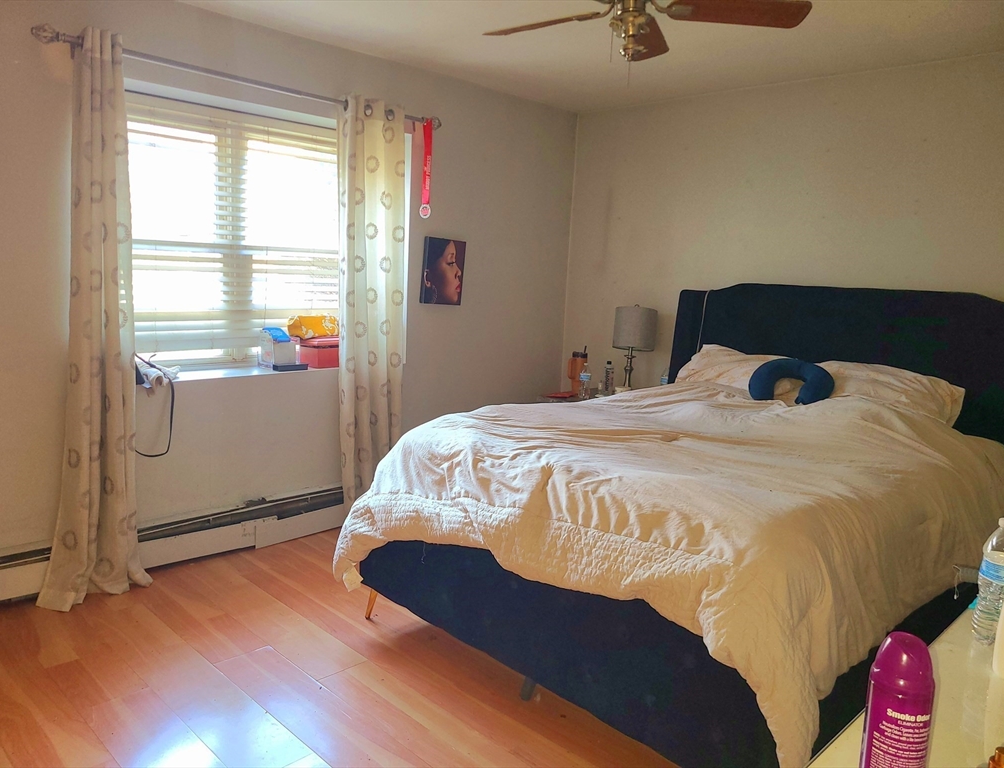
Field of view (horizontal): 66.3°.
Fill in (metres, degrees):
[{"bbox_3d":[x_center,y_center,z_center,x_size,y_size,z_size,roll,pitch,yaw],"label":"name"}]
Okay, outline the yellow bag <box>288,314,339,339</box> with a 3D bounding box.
[{"bbox_3d":[-0.966,-0.297,3.990,0.125,0.115,0.235,9,10,36],"label":"yellow bag"}]

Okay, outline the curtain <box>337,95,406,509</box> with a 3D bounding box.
[{"bbox_3d":[-0.668,-0.335,3.877,0.135,2.105,0.370,11,12,44],"label":"curtain"}]

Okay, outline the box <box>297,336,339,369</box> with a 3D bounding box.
[{"bbox_3d":[-0.913,-0.169,4.022,0.175,0.145,0.220,11,12,44],"label":"box"}]

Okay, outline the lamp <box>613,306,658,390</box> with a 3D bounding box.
[{"bbox_3d":[0.765,-0.187,4.522,0.250,0.553,0.250,3,8,0],"label":"lamp"}]

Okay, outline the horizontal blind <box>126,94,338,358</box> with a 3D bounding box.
[{"bbox_3d":[-1.275,-0.685,3.742,0.100,1.200,1.500,11,12,44],"label":"horizontal blind"}]

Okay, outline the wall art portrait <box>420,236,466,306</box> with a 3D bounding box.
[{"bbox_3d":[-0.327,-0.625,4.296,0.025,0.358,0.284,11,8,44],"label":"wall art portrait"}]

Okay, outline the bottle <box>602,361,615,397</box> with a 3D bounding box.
[{"bbox_3d":[0.647,-0.032,4.598,0.064,0.215,0.064,11,12,44],"label":"bottle"}]

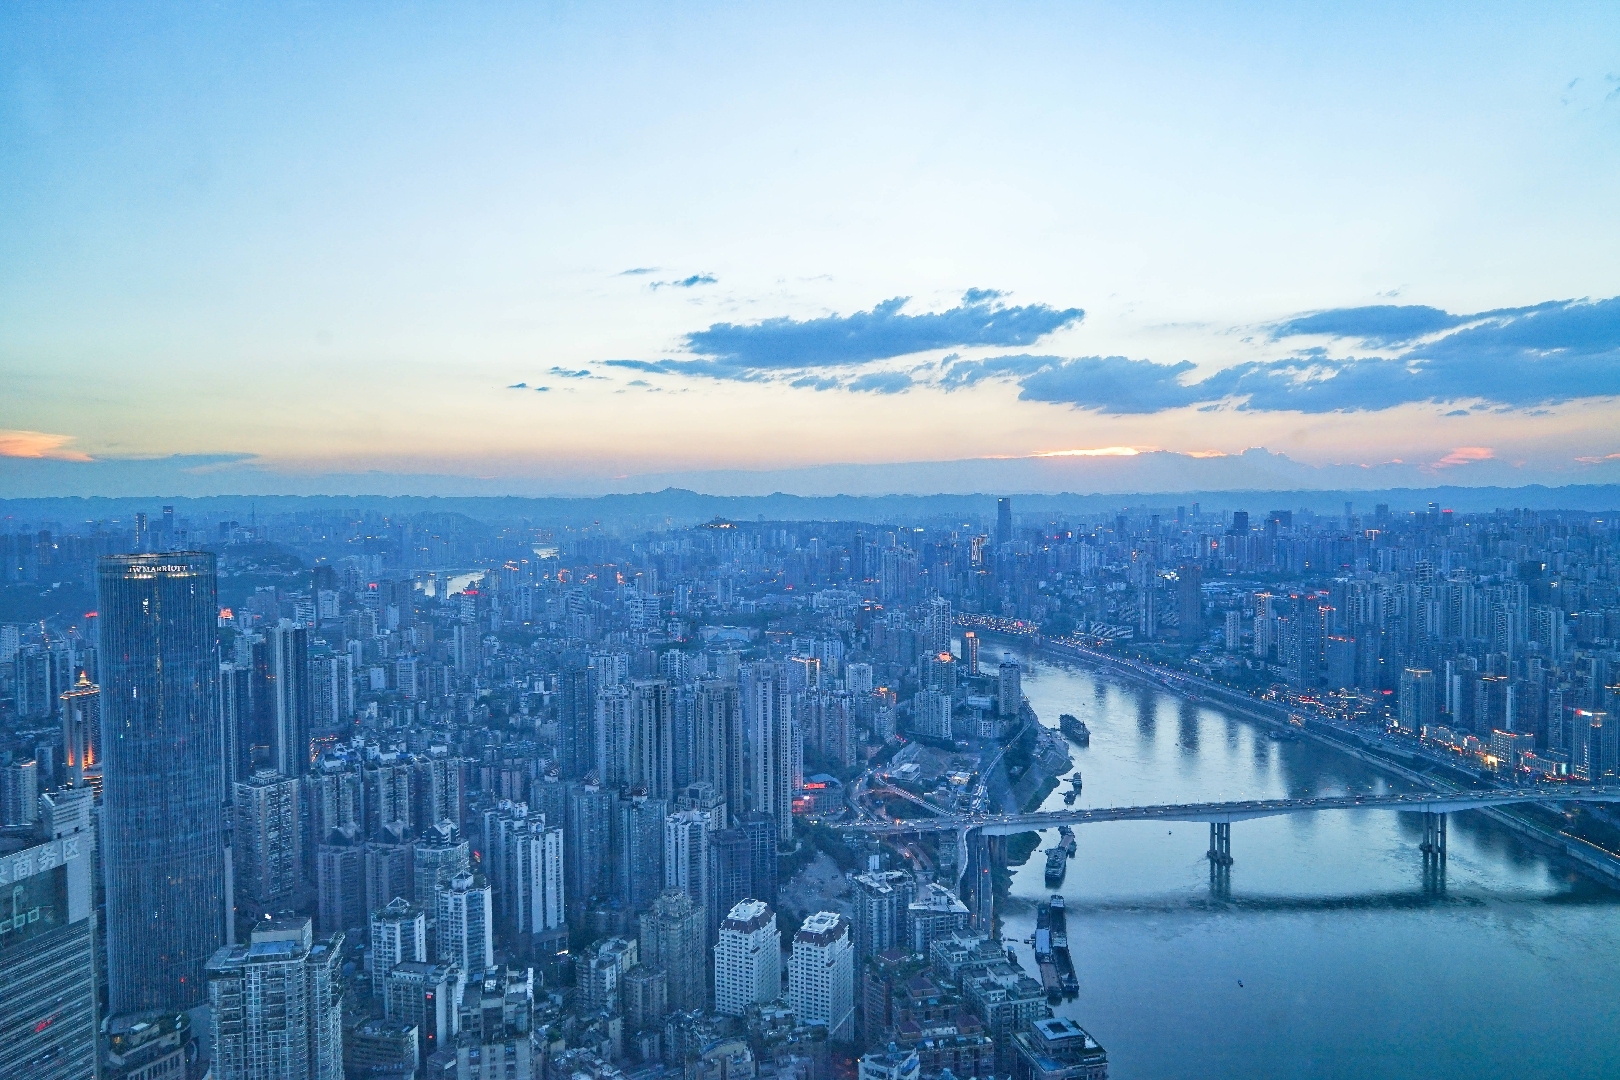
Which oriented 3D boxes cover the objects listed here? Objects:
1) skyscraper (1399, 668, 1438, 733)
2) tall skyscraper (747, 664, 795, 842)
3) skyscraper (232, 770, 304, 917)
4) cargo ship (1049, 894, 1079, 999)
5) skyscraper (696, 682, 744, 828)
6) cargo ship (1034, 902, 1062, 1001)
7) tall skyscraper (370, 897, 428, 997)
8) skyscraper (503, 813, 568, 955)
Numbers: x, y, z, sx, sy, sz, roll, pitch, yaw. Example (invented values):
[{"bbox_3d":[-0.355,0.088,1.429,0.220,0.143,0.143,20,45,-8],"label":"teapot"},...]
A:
[{"bbox_3d":[968.400,255.300,1718.400,33.000,100.100,36.000,-1,2,-11],"label":"skyscraper"},{"bbox_3d":[-34.690,192.700,986.720,36.000,156.990,33.000,-1,2,-8],"label":"tall skyscraper"},{"bbox_3d":[-447.900,244.600,892.700,35.000,106.900,35.000,1,2,33],"label":"skyscraper"},{"bbox_3d":[225.450,354.130,961.400,14.200,9.000,199.080,0,2,10],"label":"cargo ship"},{"bbox_3d":[-87.570,204.260,1045.110,36.000,137.120,34.000,-1,2,-20],"label":"skyscraper"},{"bbox_3d":[216.200,367.900,983.400,15.000,9.000,201.500,0,2,10],"label":"cargo ship"},{"bbox_3d":[-261.500,258.500,689.100,25.500,58.500,23.000,0,2,10],"label":"tall skyscraper"},{"bbox_3d":[-231.300,291.200,919.700,32.000,104.400,34.000,1,2,42],"label":"skyscraper"}]

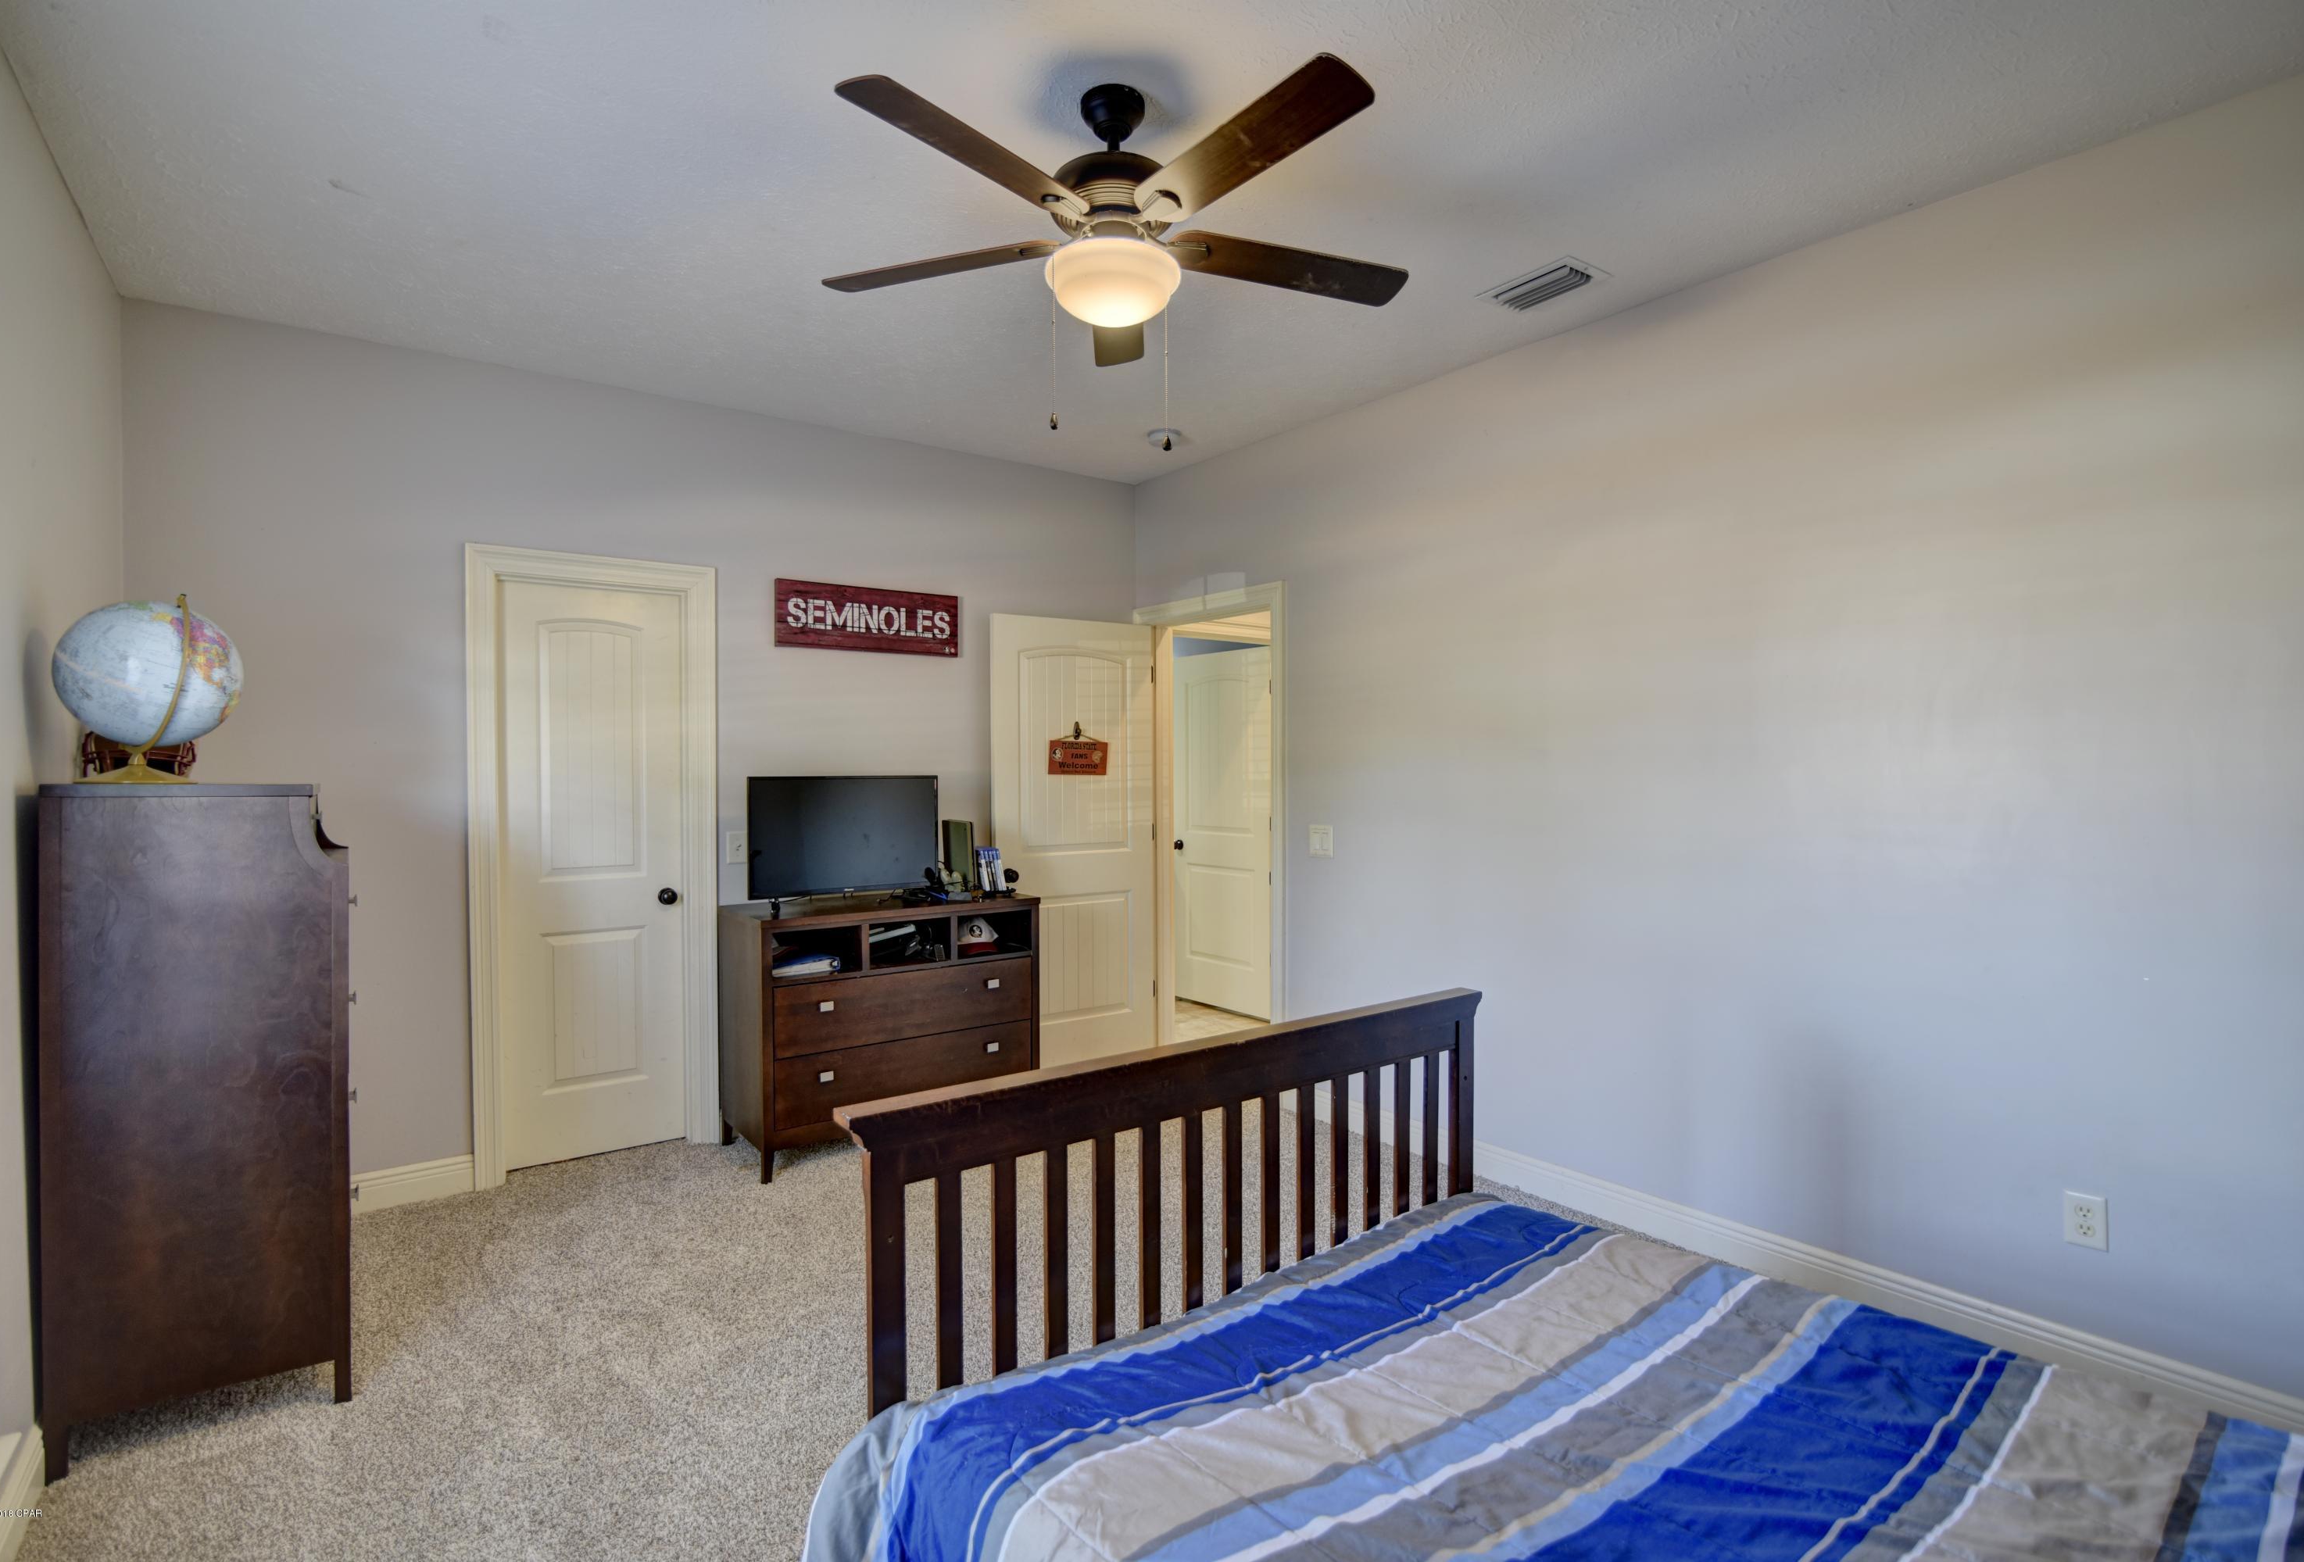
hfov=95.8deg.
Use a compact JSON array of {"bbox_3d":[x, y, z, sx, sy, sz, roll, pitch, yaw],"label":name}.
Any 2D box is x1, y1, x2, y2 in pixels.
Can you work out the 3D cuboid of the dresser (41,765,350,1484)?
[{"bbox_3d":[-2.141,0.677,2.422,0.464,1.342,0.760,-1,1,-36],"label":"dresser"}]

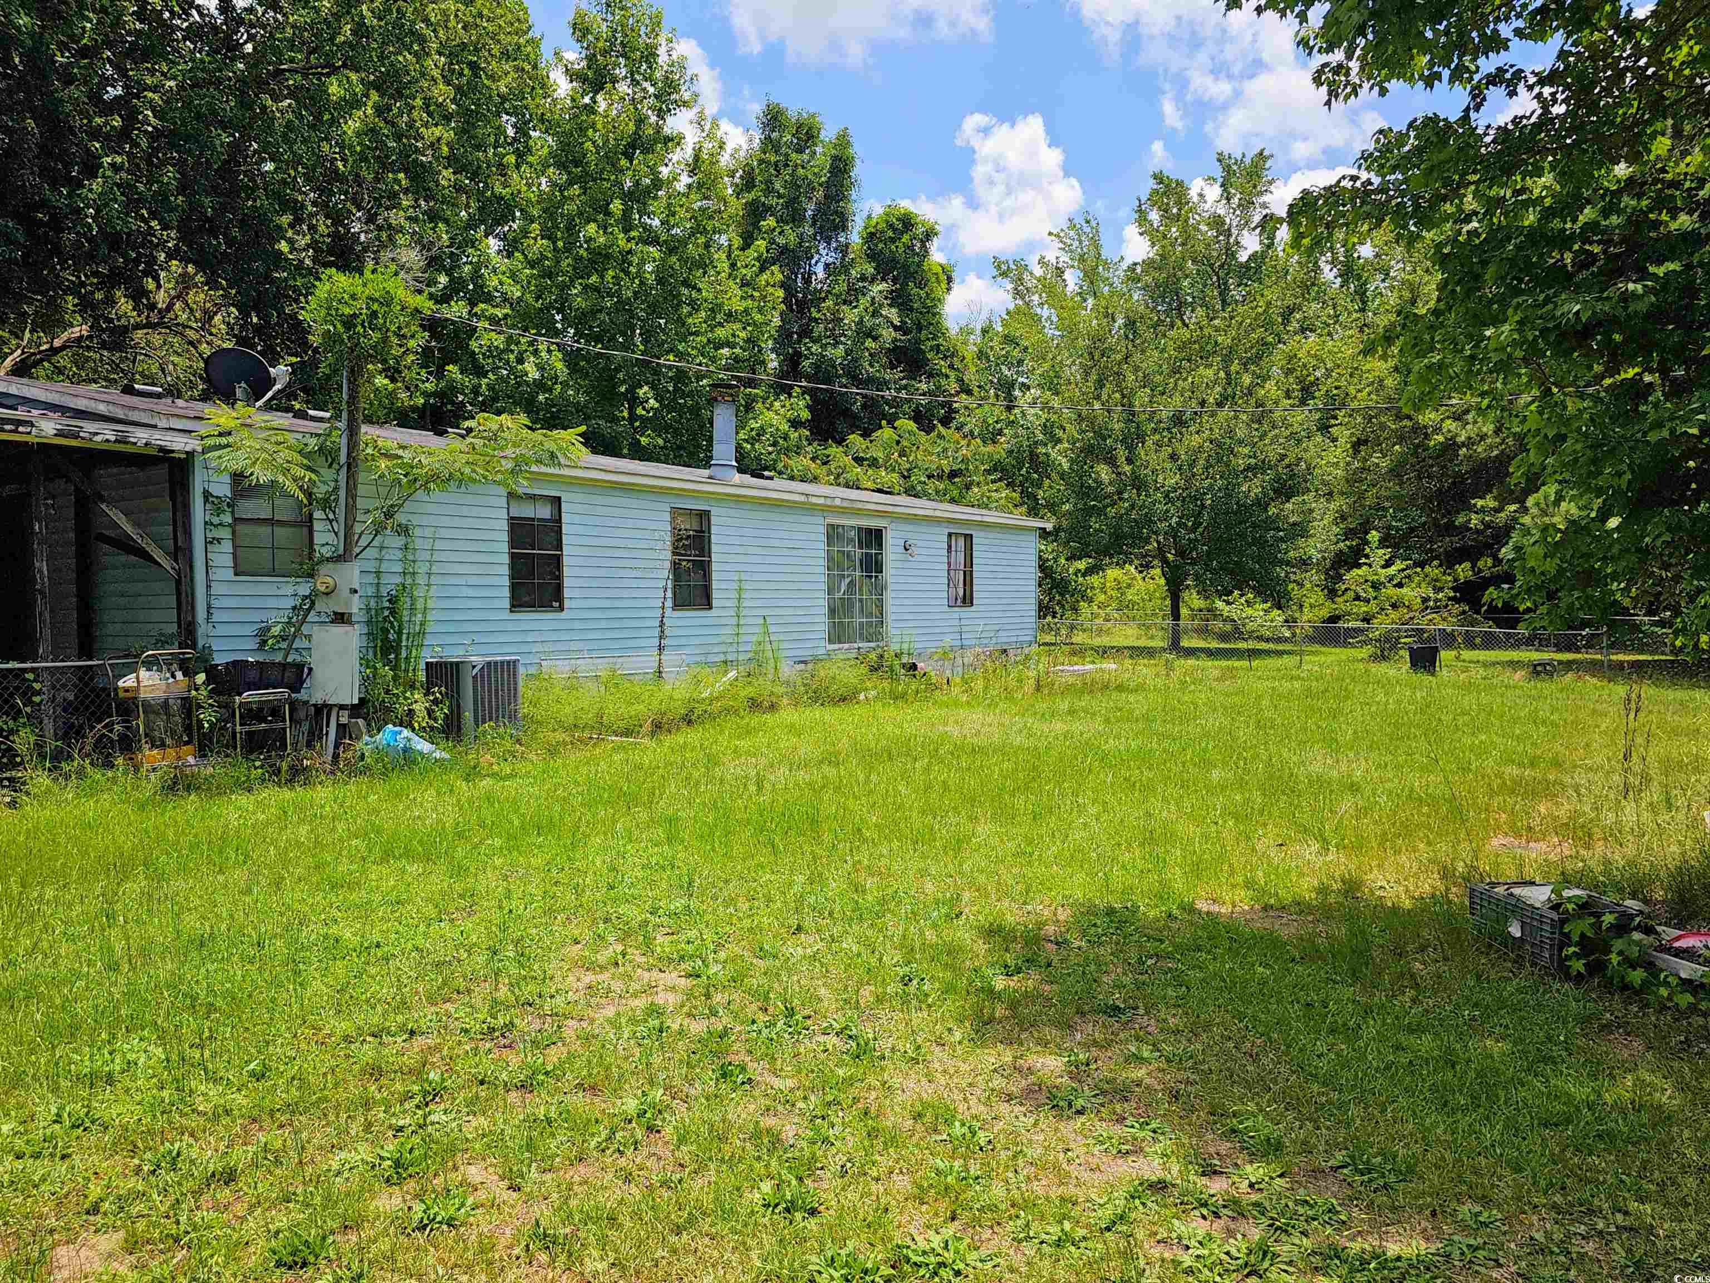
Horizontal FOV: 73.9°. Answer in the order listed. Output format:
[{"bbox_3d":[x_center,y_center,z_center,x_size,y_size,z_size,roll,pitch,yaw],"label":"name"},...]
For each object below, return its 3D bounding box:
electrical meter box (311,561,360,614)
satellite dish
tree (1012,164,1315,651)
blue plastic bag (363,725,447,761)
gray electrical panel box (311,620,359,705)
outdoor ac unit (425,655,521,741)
[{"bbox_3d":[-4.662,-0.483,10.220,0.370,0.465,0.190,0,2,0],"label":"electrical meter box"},{"bbox_3d":[-6.970,-3.019,13.000,0.780,0.660,0.550,0,2,7],"label":"satellite dish"},{"bbox_3d":[8.889,-6.807,32.800,9.000,14.200,8.600,0,2,0],"label":"tree"},{"bbox_3d":[-4.326,0.978,10.950,0.740,0.310,0.500,0,2,0],"label":"blue plastic bag"},{"bbox_3d":[-4.688,0.202,10.250,0.380,0.720,0.130,0,2,0],"label":"gray electrical panel box"},{"bbox_3d":[-4.079,0.643,12.150,0.670,0.850,0.670,1,3,29],"label":"outdoor ac unit"}]

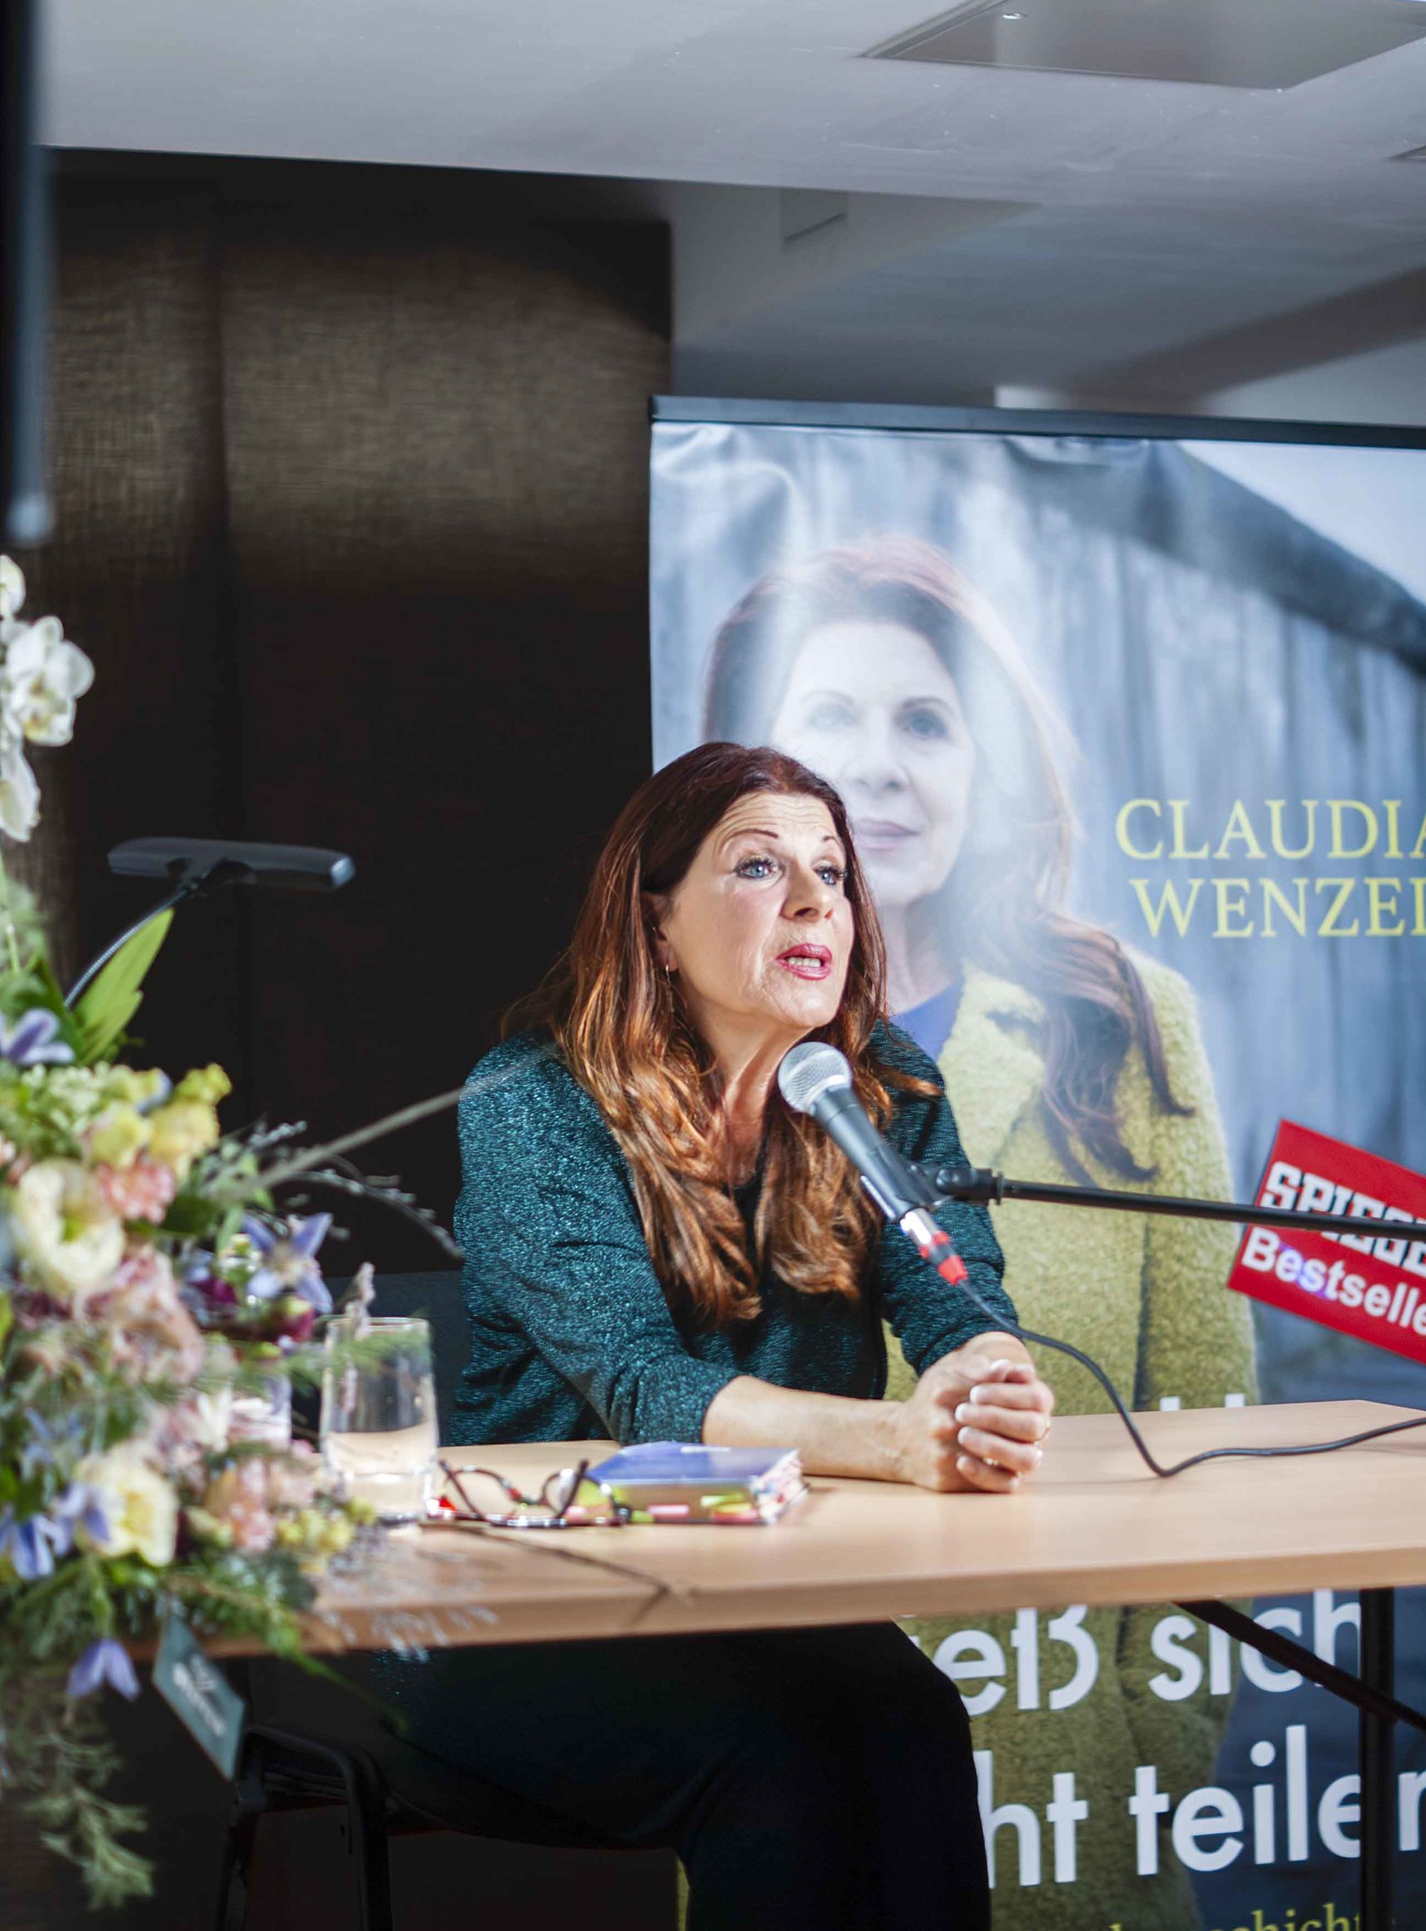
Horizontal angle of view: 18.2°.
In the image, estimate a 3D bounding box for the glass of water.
[{"bbox_3d":[-0.220,0.300,2.940,0.078,0.129,0.078,0,1,0],"label":"glass of water"}]

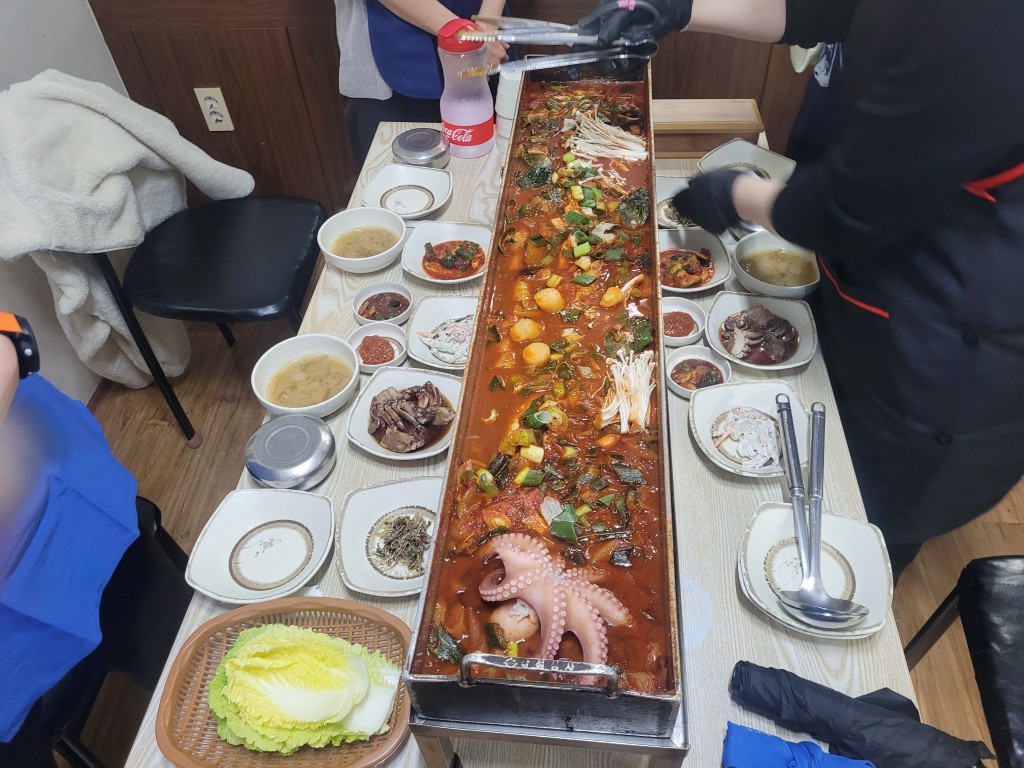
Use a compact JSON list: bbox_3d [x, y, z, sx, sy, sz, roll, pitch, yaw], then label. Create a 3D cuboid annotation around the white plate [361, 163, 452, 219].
[{"bbox_3d":[-0.179,-0.320,1.312,0.146,0.027,0.146,9,48,12],"label":"white plate"}]

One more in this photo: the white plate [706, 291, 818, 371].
[{"bbox_3d":[0.341,-0.069,1.059,0.144,0.028,0.144,9,49,11],"label":"white plate"}]

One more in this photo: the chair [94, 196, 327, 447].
[{"bbox_3d":[-0.664,-0.262,1.724,0.470,0.810,0.430,0,47,3],"label":"chair"}]

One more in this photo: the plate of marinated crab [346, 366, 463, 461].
[{"bbox_3d":[-0.132,0.042,0.983,0.144,0.028,0.144,11,49,12],"label":"plate of marinated crab"}]

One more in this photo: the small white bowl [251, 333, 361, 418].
[{"bbox_3d":[-0.266,-0.001,1.013,0.139,0.051,0.139,-1,48,2],"label":"small white bowl"}]

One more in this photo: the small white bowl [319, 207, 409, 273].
[{"bbox_3d":[-0.231,-0.218,1.206,0.136,0.047,0.136,-2,47,2],"label":"small white bowl"}]

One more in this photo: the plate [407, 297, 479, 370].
[{"bbox_3d":[-0.073,-0.067,1.068,0.143,0.027,0.143,2,47,5],"label":"plate"}]

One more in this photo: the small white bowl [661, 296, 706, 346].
[{"bbox_3d":[0.224,-0.082,1.062,0.082,0.030,0.082,2,47,5],"label":"small white bowl"}]

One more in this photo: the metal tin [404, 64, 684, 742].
[{"bbox_3d":[0.069,-0.117,0.878,0.196,0.086,0.957,3,48,5],"label":"metal tin"}]

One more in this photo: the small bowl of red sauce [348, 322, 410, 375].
[{"bbox_3d":[-0.181,-0.045,1.051,0.084,0.030,0.084,-2,47,2],"label":"small bowl of red sauce"}]

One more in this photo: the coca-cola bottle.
[{"bbox_3d":[-0.082,-0.522,1.359,0.094,0.223,0.094,-1,48,2],"label":"coca-cola bottle"}]

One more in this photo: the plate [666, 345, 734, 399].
[{"bbox_3d":[0.244,-0.011,1.012,0.085,0.028,0.085,3,48,5],"label":"plate"}]

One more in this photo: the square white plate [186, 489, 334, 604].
[{"bbox_3d":[-0.271,0.180,0.846,0.142,0.027,0.142,5,47,8],"label":"square white plate"}]

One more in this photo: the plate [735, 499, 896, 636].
[{"bbox_3d":[0.316,0.202,0.810,0.144,0.034,0.144,11,49,13],"label":"plate"}]

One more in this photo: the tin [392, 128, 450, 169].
[{"bbox_3d":[-0.164,-0.425,1.392,0.104,0.050,0.104,-1,48,2],"label":"tin"}]

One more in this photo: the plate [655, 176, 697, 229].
[{"bbox_3d":[0.285,-0.287,1.259,0.144,0.028,0.144,6,48,8],"label":"plate"}]

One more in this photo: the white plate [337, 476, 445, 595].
[{"bbox_3d":[-0.120,0.173,0.863,0.144,0.028,0.144,-7,48,-4],"label":"white plate"}]

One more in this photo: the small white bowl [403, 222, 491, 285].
[{"bbox_3d":[-0.096,-0.198,1.192,0.145,0.027,0.145,5,47,8],"label":"small white bowl"}]

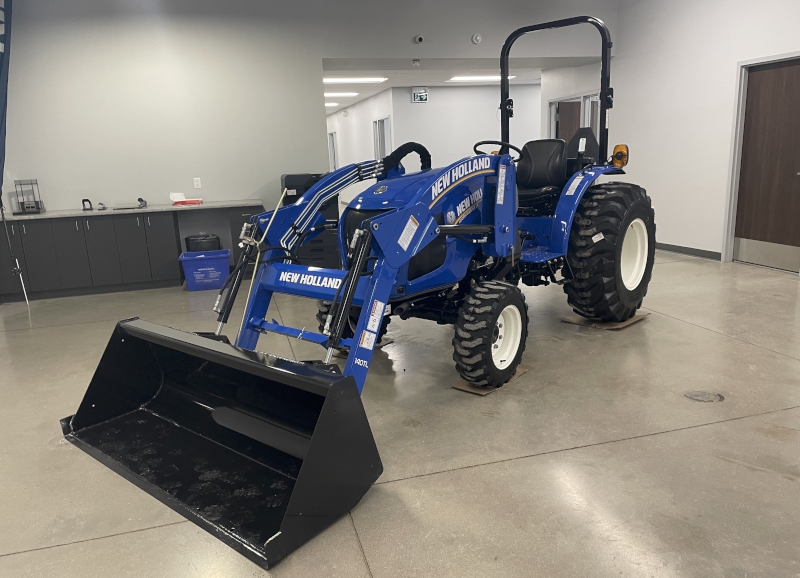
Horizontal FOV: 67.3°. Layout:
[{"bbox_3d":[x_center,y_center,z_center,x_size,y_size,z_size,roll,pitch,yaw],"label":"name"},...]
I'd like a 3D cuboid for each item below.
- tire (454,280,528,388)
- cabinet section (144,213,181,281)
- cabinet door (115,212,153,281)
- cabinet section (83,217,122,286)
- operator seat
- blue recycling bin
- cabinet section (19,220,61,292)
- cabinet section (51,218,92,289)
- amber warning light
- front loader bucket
[{"bbox_3d":[0.553,0.271,3.596,0.210,0.632,0.632,7,16,37],"label":"tire"},{"bbox_3d":[-2.662,-0.484,6.728,0.300,0.775,0.025,-6,13,-15],"label":"cabinet section"},{"bbox_3d":[-2.954,-0.455,6.652,0.300,0.775,0.025,-6,13,-15],"label":"cabinet door"},{"bbox_3d":[-3.245,-0.425,6.575,0.300,0.775,0.025,-6,13,-15],"label":"cabinet section"},{"bbox_3d":[1.078,-0.947,4.896,0.480,0.520,0.520,9,17,40],"label":"operator seat"},{"bbox_3d":[-2.154,-0.203,6.731,0.530,0.400,0.340,-6,13,-15],"label":"blue recycling bin"},{"bbox_3d":[-3.829,-0.365,6.422,0.300,0.775,0.025,-6,13,-15],"label":"cabinet section"},{"bbox_3d":[-3.537,-0.395,6.498,0.300,0.775,0.025,-6,13,-15],"label":"cabinet section"},{"bbox_3d":[1.721,-1.031,4.683,0.105,0.170,0.070,9,17,40],"label":"amber warning light"},{"bbox_3d":[-0.929,0.544,2.808,1.700,0.570,0.640,9,17,40],"label":"front loader bucket"}]

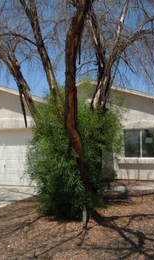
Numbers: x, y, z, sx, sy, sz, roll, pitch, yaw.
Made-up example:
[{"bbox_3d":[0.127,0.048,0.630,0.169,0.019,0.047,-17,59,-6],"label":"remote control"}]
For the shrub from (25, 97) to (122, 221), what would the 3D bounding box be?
[{"bbox_3d":[-0.047,0.532,7.132,2.253,2.797,2.000,0,-6,0],"label":"shrub"}]

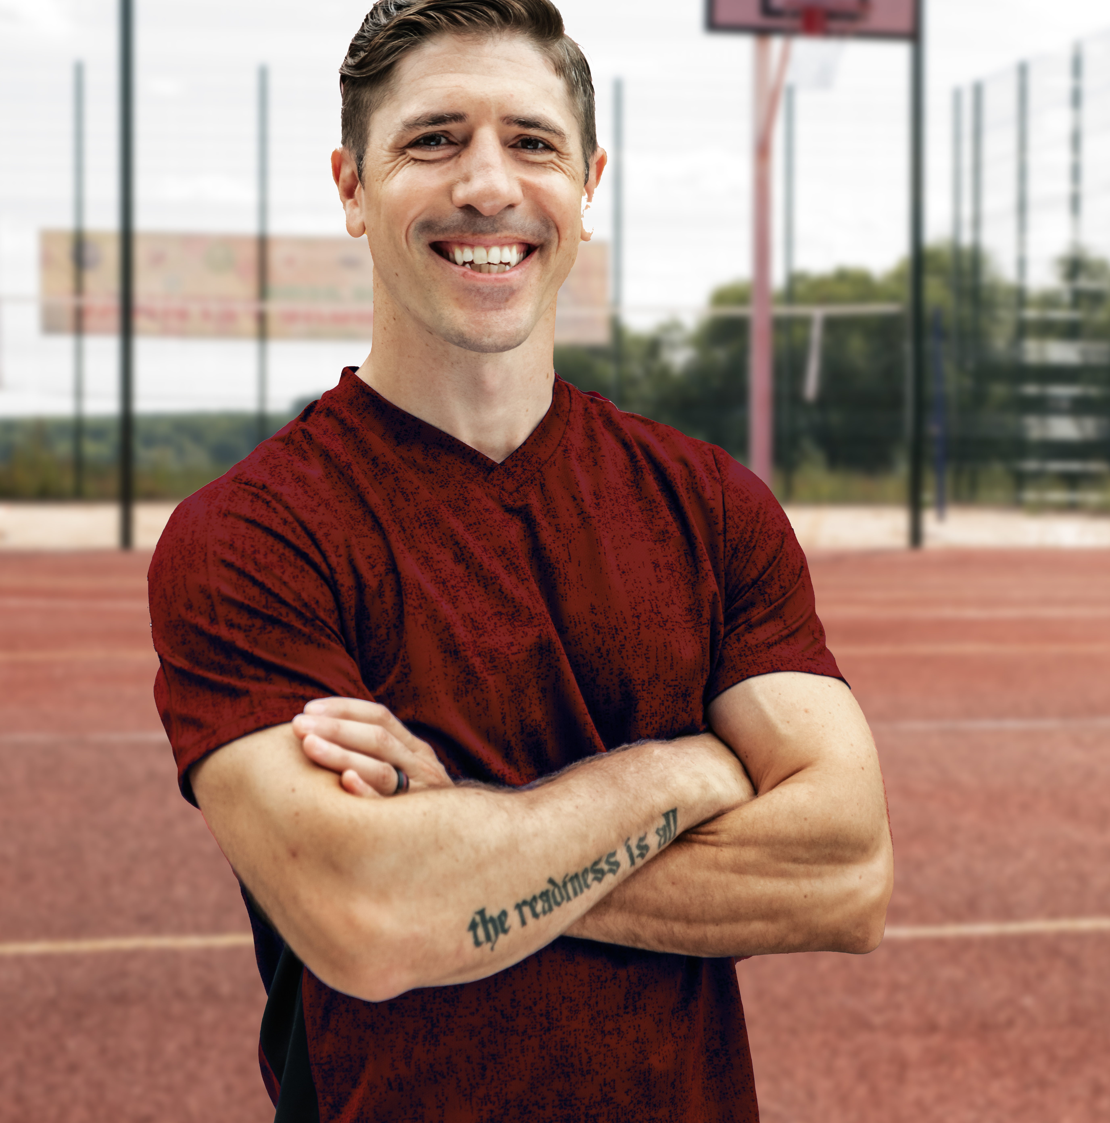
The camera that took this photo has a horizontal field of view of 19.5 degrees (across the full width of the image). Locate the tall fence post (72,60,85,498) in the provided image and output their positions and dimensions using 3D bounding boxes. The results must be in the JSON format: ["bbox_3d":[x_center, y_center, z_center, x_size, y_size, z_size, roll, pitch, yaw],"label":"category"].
[{"bbox_3d":[-4.443,-2.633,30.200,0.085,4.100,0.085,0,3,-10],"label":"tall fence post"}]

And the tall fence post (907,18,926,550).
[{"bbox_3d":[2.324,-2.144,20.800,0.085,4.100,0.085,0,3,-10],"label":"tall fence post"}]

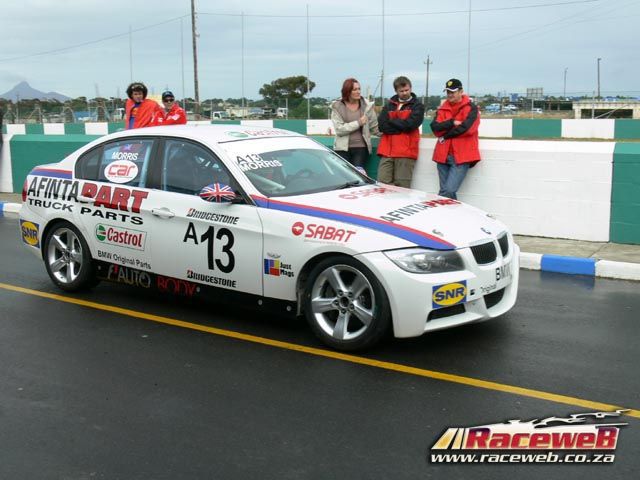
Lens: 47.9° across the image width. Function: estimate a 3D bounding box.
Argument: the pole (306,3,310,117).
[{"bbox_3d":[-0.592,-8.934,38.004,0.100,6.670,0.100,-1,11,0],"label":"pole"}]

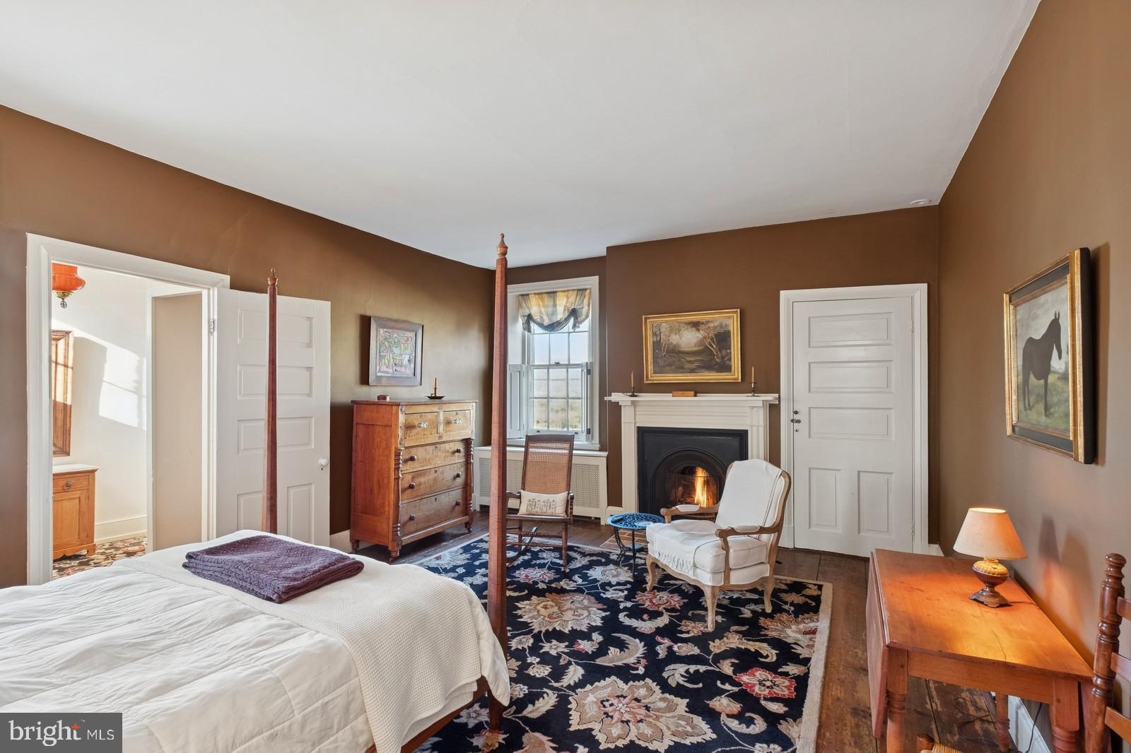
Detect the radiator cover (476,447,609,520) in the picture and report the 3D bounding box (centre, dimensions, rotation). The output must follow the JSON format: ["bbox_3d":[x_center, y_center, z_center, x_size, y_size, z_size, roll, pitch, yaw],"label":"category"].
[{"bbox_3d":[-0.214,1.090,5.651,1.560,0.710,0.410,-1,-1,28],"label":"radiator cover"}]

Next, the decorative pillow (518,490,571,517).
[{"bbox_3d":[-0.165,0.955,4.030,0.390,0.200,0.110,0,-19,4],"label":"decorative pillow"}]

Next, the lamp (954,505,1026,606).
[{"bbox_3d":[1.279,0.535,1.615,0.180,0.285,0.180,-1,-1,28],"label":"lamp"}]

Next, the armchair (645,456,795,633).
[{"bbox_3d":[0.926,0.960,3.354,0.740,0.890,0.670,0,-1,-25],"label":"armchair"}]

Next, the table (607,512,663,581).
[{"bbox_3d":[0.514,1.224,3.822,0.410,0.385,0.410,0,-1,0],"label":"table"}]

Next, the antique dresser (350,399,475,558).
[{"bbox_3d":[-1.294,0.830,4.650,0.530,1.210,0.980,-1,-1,28],"label":"antique dresser"}]

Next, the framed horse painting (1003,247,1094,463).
[{"bbox_3d":[1.644,-0.053,1.844,0.045,0.595,0.780,-1,-1,28],"label":"framed horse painting"}]

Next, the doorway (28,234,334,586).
[{"bbox_3d":[-2.215,0.360,3.309,0.270,2.120,1.620,-1,-1,28],"label":"doorway"}]

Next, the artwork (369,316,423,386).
[{"bbox_3d":[-1.522,-0.211,4.811,0.045,0.575,0.630,-1,-1,28],"label":"artwork"}]

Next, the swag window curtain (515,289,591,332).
[{"bbox_3d":[-0.137,-0.706,5.971,0.960,0.470,0.130,-1,-1,28],"label":"swag window curtain"}]

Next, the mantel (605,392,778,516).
[{"bbox_3d":[1.077,0.790,4.745,1.510,1.270,0.210,-1,-1,28],"label":"mantel"}]

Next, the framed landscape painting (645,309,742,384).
[{"bbox_3d":[1.121,-0.257,4.817,0.880,0.640,0.050,-1,-1,28],"label":"framed landscape painting"}]

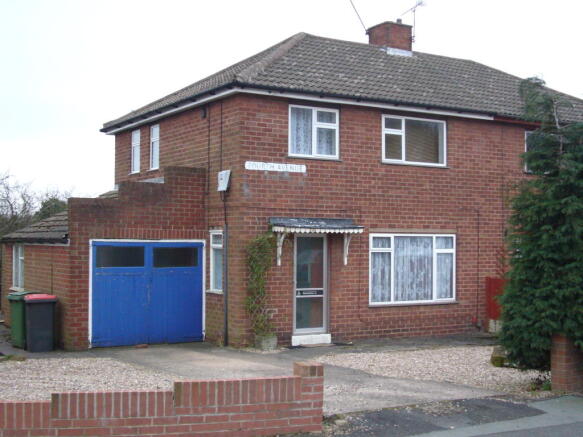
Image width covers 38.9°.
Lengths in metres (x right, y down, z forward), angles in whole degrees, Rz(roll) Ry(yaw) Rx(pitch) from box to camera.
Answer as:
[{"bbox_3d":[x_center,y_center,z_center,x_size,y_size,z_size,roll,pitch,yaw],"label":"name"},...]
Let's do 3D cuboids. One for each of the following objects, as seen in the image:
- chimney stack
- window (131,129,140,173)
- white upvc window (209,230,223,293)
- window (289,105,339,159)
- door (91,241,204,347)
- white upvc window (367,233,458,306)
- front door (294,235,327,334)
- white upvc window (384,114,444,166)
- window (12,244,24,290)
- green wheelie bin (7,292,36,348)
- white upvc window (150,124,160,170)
[{"bbox_3d":[2.624,-4.713,21.747,0.830,0.789,0.816,1,-2,-32],"label":"chimney stack"},{"bbox_3d":[-3.772,-1.621,20.096,0.100,1.034,0.626,1,-2,-32],"label":"window"},{"bbox_3d":[-1.466,0.857,16.271,0.100,1.156,0.626,1,-2,-32],"label":"white upvc window"},{"bbox_3d":[0.451,-1.700,16.358,1.197,1.013,0.100,1,-2,-32],"label":"window"},{"bbox_3d":[-2.743,1.415,15.915,2.360,2.020,0.090,1,-2,-32],"label":"door"},{"bbox_3d":[2.620,1.071,17.619,2.394,1.469,0.100,1,-2,-32],"label":"white upvc window"},{"bbox_3d":[0.385,1.271,16.314,0.843,1.999,0.090,1,-2,-32],"label":"front door"},{"bbox_3d":[2.650,-1.648,17.713,1.788,1.020,0.100,1,-2,-32],"label":"white upvc window"},{"bbox_3d":[-6.066,1.072,18.414,0.100,1.006,1.197,1,-2,-32],"label":"window"},{"bbox_3d":[-5.046,1.937,15.822,0.580,1.050,0.720,1,-2,-32],"label":"green wheelie bin"},{"bbox_3d":[-3.137,-1.636,19.066,0.100,1.034,0.626,1,-2,-32],"label":"white upvc window"}]

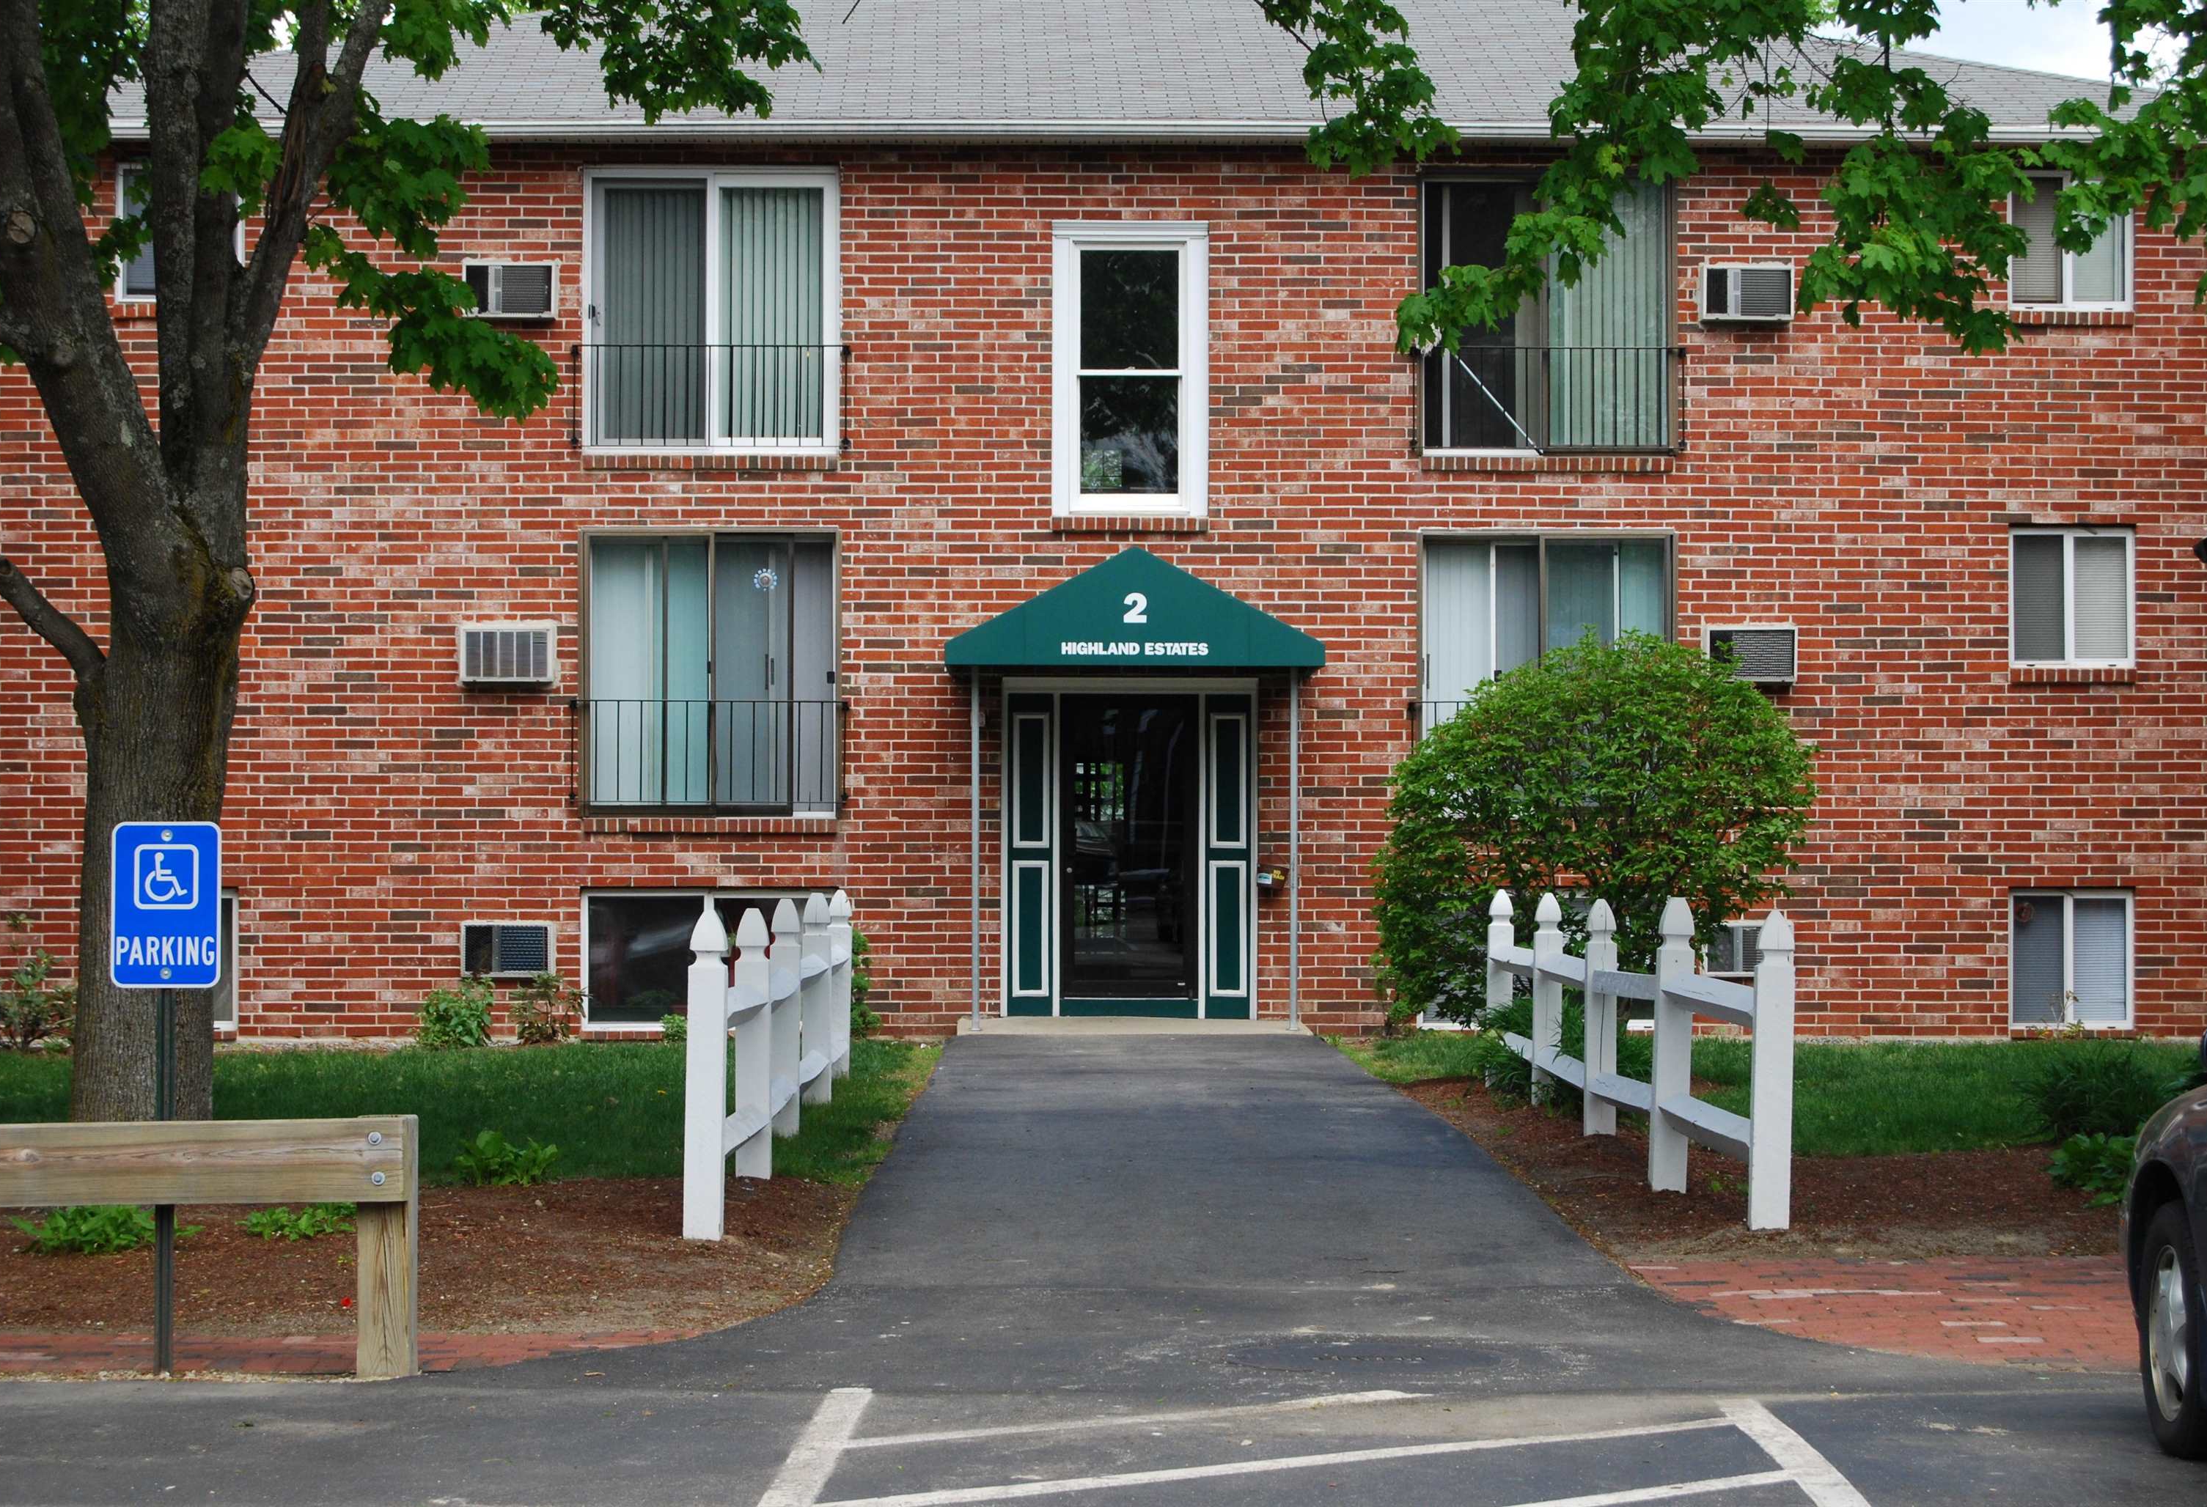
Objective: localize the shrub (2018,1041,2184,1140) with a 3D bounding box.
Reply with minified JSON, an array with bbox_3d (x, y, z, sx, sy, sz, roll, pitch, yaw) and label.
[{"bbox_3d":[4.887,1.657,25.200,0.750,0.470,0.700,0,-2,-1],"label":"shrub"}]

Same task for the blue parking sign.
[{"bbox_3d":[-2.589,0.421,14.200,0.305,0.457,0.012,0,-2,-1],"label":"blue parking sign"}]

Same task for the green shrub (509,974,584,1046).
[{"bbox_3d":[-3.915,1.799,36.100,0.520,0.510,0.450,0,-1,0],"label":"green shrub"}]

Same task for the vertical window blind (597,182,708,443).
[{"bbox_3d":[-3.218,-3.135,36.620,0.790,1.880,0.090,0,-1,0],"label":"vertical window blind"}]

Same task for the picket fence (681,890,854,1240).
[{"bbox_3d":[-1.528,1.273,24.900,0.160,1.210,12.100,0,-1,-1],"label":"picket fence"}]

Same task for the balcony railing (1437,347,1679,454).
[{"bbox_3d":[3.183,-2.531,36.583,1.900,0.770,0.100,0,-1,-1],"label":"balcony railing"}]

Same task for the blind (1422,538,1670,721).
[{"bbox_3d":[3.154,-0.564,36.600,1.780,1.920,0.090,0,-1,0],"label":"blind"}]

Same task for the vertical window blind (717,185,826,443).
[{"bbox_3d":[-2.375,-3.149,36.778,0.790,1.850,0.080,0,-1,-1],"label":"vertical window blind"}]

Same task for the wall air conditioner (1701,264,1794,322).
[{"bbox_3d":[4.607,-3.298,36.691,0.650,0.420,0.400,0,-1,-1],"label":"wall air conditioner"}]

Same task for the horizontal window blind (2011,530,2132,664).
[{"bbox_3d":[6.893,-1.115,36.580,0.870,0.950,0.060,0,-1,0],"label":"horizontal window blind"}]

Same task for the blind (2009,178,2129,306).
[{"bbox_3d":[6.868,-3.632,36.540,0.840,0.916,0.050,0,-2,-1],"label":"blind"}]

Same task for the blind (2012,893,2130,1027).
[{"bbox_3d":[6.933,1.474,36.794,0.840,0.950,0.060,0,-1,-1],"label":"blind"}]

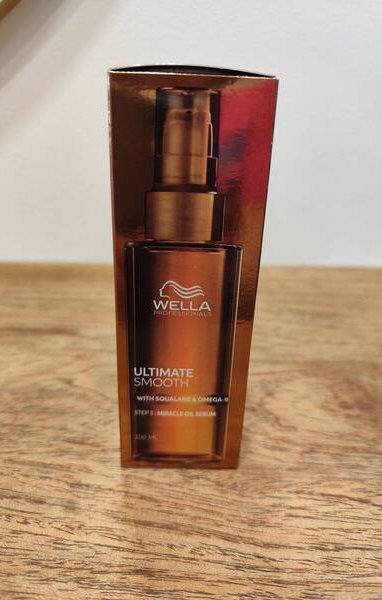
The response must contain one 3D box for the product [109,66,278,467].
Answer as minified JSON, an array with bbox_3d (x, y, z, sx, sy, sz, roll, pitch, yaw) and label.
[{"bbox_3d":[-0.003,-0.007,0.178,0.053,0.159,0.053,2,21,-2],"label":"product"}]

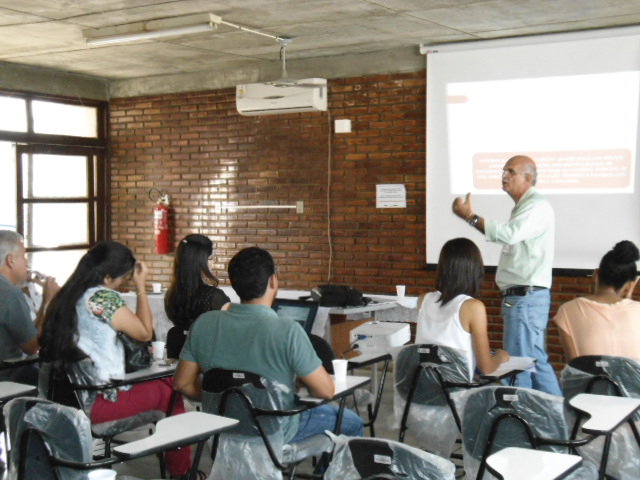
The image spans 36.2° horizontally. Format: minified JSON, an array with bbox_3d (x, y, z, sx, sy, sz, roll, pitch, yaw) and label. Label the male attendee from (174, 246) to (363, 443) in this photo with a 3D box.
[{"bbox_3d":[-0.170,0.668,4.080,0.630,1.290,0.790,1,2,38],"label":"male attendee"}]

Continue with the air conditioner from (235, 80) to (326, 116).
[{"bbox_3d":[-0.359,-1.324,9.104,0.888,0.295,0.210,1,2,34],"label":"air conditioner"}]

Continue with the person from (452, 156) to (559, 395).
[{"bbox_3d":[1.000,0.412,5.280,0.620,1.735,0.550,0,2,12],"label":"person"}]

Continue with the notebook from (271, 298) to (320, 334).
[{"bbox_3d":[-0.231,0.456,5.375,0.345,0.225,0.320,1,2,37],"label":"notebook"}]

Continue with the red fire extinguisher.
[{"bbox_3d":[-1.615,-0.168,9.983,0.170,0.620,0.180,0,2,0],"label":"red fire extinguisher"}]

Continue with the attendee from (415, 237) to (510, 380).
[{"bbox_3d":[0.730,0.642,4.620,0.480,1.310,0.780,1,2,34],"label":"attendee"}]

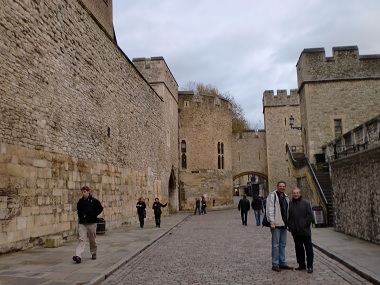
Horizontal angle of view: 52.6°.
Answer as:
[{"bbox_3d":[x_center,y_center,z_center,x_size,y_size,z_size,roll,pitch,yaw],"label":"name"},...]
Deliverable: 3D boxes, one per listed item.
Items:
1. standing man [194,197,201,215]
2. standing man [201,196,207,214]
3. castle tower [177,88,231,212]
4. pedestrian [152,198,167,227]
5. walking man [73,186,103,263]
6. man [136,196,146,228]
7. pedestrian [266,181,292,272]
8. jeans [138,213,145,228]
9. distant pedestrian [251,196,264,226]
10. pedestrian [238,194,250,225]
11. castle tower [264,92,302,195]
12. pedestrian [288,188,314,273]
[{"bbox_3d":[0.766,6.674,40.109,0.600,1.700,0.480,1,-8,-17],"label":"standing man"},{"bbox_3d":[1.374,6.264,38.248,0.550,1.720,0.480,1,-8,-17],"label":"standing man"},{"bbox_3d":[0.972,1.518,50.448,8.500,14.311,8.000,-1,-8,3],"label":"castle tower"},{"bbox_3d":[-1.743,4.017,21.884,0.800,1.660,0.420,0,-8,-6],"label":"pedestrian"},{"bbox_3d":[-2.507,1.999,9.461,0.580,1.780,0.580,-4,-9,20],"label":"walking man"},{"bbox_3d":[-2.663,3.893,21.226,0.520,1.670,0.420,0,-8,-6],"label":"man"},{"bbox_3d":[1.849,1.722,8.000,0.520,1.800,0.400,-1,-8,3],"label":"pedestrian"},{"bbox_3d":[-2.695,4.352,21.439,0.360,0.860,0.320,0,-8,-6],"label":"jeans"},{"bbox_3d":[3.818,3.937,22.171,0.560,1.740,0.420,-1,-8,3],"label":"distant pedestrian"},{"bbox_3d":[3.104,3.898,22.115,0.620,1.770,0.420,-1,-8,3],"label":"pedestrian"},{"bbox_3d":[12.322,0.994,50.491,5.200,14.863,5.000,-2,-8,6],"label":"castle tower"},{"bbox_3d":[2.353,1.826,8.082,0.520,1.680,0.400,-4,-9,21],"label":"pedestrian"}]

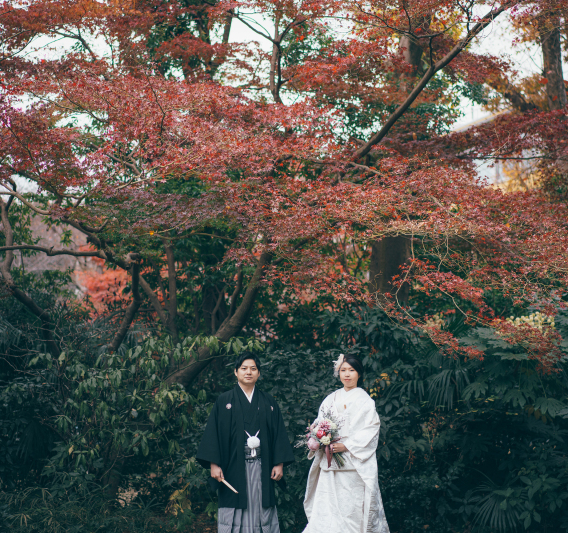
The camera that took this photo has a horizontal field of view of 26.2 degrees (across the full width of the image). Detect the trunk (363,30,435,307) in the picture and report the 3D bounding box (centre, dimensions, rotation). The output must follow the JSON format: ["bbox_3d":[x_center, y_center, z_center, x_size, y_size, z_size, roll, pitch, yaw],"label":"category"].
[{"bbox_3d":[1.300,-1.123,14.000,0.720,3.300,0.600,0,-5,0],"label":"trunk"}]

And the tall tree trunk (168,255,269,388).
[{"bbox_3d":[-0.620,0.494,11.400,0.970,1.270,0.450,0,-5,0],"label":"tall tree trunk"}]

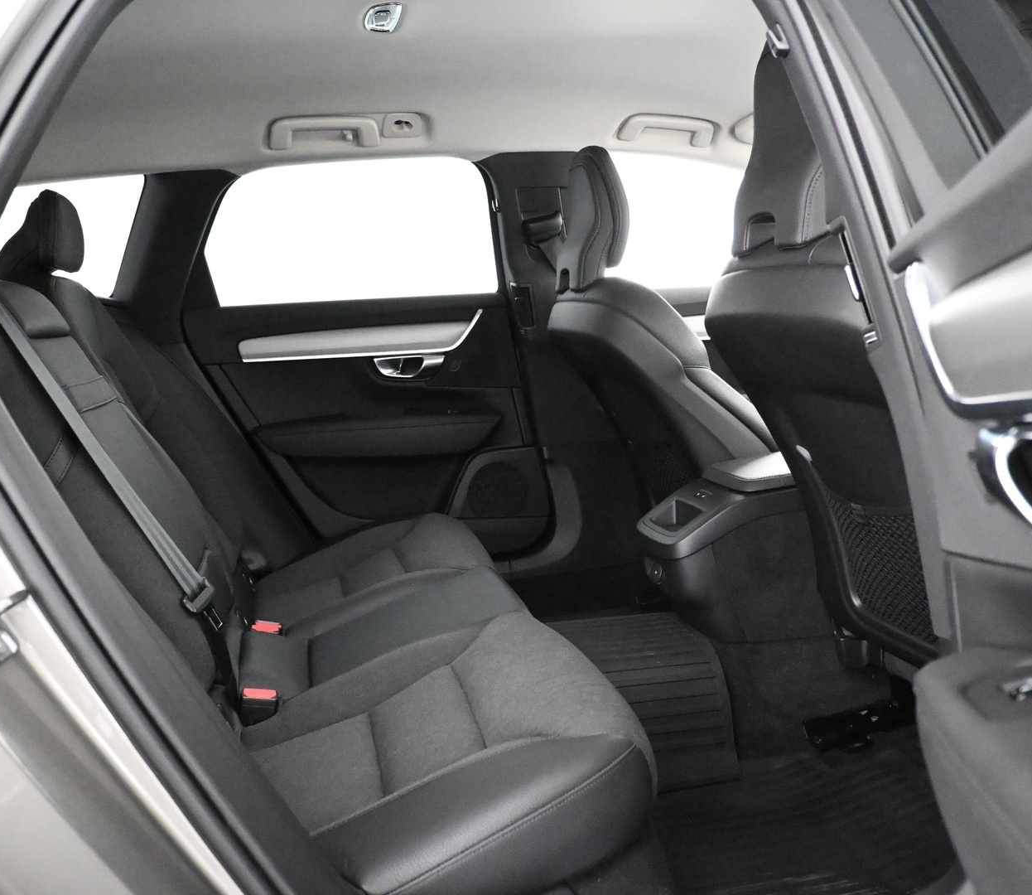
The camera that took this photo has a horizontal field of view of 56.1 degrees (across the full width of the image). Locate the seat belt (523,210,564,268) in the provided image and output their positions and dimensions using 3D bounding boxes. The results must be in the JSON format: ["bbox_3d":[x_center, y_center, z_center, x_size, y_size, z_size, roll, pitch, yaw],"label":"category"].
[{"bbox_3d":[0.064,-0.448,2.092,0.090,0.135,0.060,-3,7,-12],"label":"seat belt"}]

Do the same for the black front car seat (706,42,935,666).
[{"bbox_3d":[0.652,-0.077,1.336,0.840,0.950,0.530,-4,8,-13],"label":"black front car seat"}]

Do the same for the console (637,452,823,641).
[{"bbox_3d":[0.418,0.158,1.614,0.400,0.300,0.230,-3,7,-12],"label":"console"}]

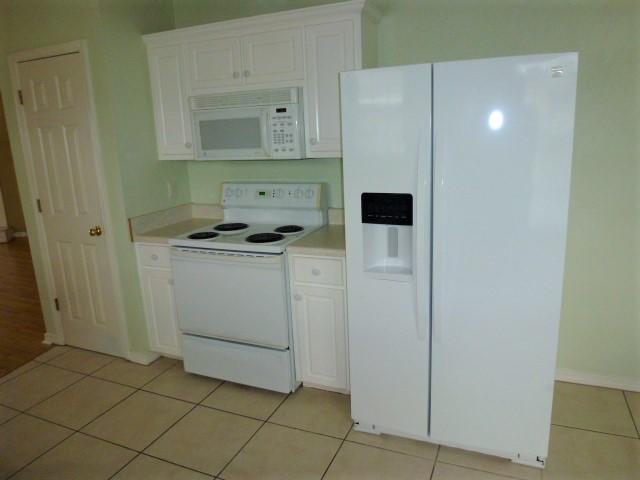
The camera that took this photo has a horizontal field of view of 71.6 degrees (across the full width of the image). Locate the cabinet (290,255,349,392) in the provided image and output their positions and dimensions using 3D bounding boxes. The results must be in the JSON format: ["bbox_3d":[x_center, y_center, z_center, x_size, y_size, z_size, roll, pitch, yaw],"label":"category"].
[{"bbox_3d":[0.130,0.429,2.769,0.334,0.865,0.623,3,14,23],"label":"cabinet"}]

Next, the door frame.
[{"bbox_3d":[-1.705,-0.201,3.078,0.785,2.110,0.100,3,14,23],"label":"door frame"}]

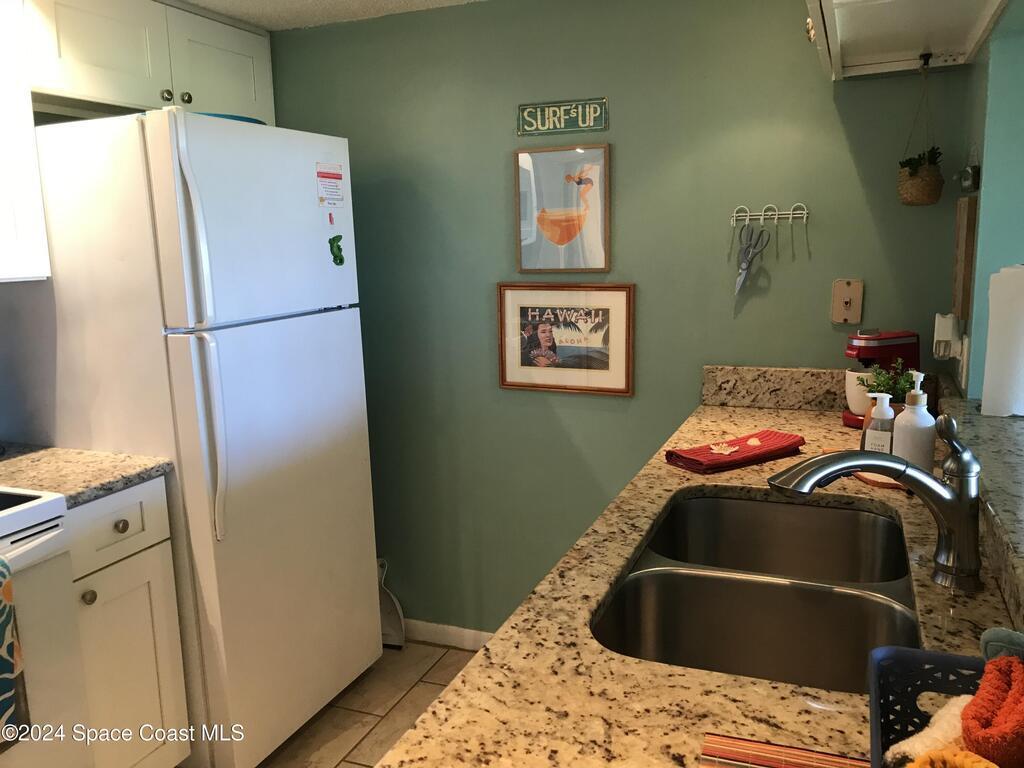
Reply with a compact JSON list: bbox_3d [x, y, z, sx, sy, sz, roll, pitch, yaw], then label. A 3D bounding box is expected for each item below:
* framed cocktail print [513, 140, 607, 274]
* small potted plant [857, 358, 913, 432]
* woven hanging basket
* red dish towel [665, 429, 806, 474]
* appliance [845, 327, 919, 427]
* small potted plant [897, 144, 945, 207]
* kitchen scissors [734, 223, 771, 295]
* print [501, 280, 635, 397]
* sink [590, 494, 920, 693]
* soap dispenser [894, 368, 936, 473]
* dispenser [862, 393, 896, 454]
[{"bbox_3d":[0.151,-0.507,2.428,0.289,0.358,0.020,3,11,22],"label":"framed cocktail print"},{"bbox_3d":[0.814,0.047,1.792,0.110,0.185,0.110,3,11,22],"label":"small potted plant"},{"bbox_3d":[0.992,-0.479,2.010,0.105,0.100,0.105,3,11,22],"label":"woven hanging basket"},{"bbox_3d":[0.493,0.145,1.822,0.338,0.024,0.120,-9,12,-35],"label":"red dish towel"},{"bbox_3d":[0.913,-0.013,2.032,0.150,0.238,0.110,-5,11,-17],"label":"appliance"},{"bbox_3d":[0.992,-0.501,2.006,0.110,0.145,0.110,3,11,22],"label":"small potted plant"},{"bbox_3d":[0.639,-0.333,2.235,0.077,0.194,0.018,18,16,19],"label":"kitchen scissors"},{"bbox_3d":[0.164,-0.137,2.493,0.429,0.329,0.020,3,11,22],"label":"print"},{"bbox_3d":[0.383,0.382,1.265,0.420,0.205,0.720,3,11,22],"label":"sink"},{"bbox_3d":[0.784,0.073,1.609,0.075,0.205,0.080,-10,13,-39],"label":"soap dispenser"},{"bbox_3d":[0.743,0.090,1.675,0.058,0.150,0.060,-11,14,-42],"label":"dispenser"}]

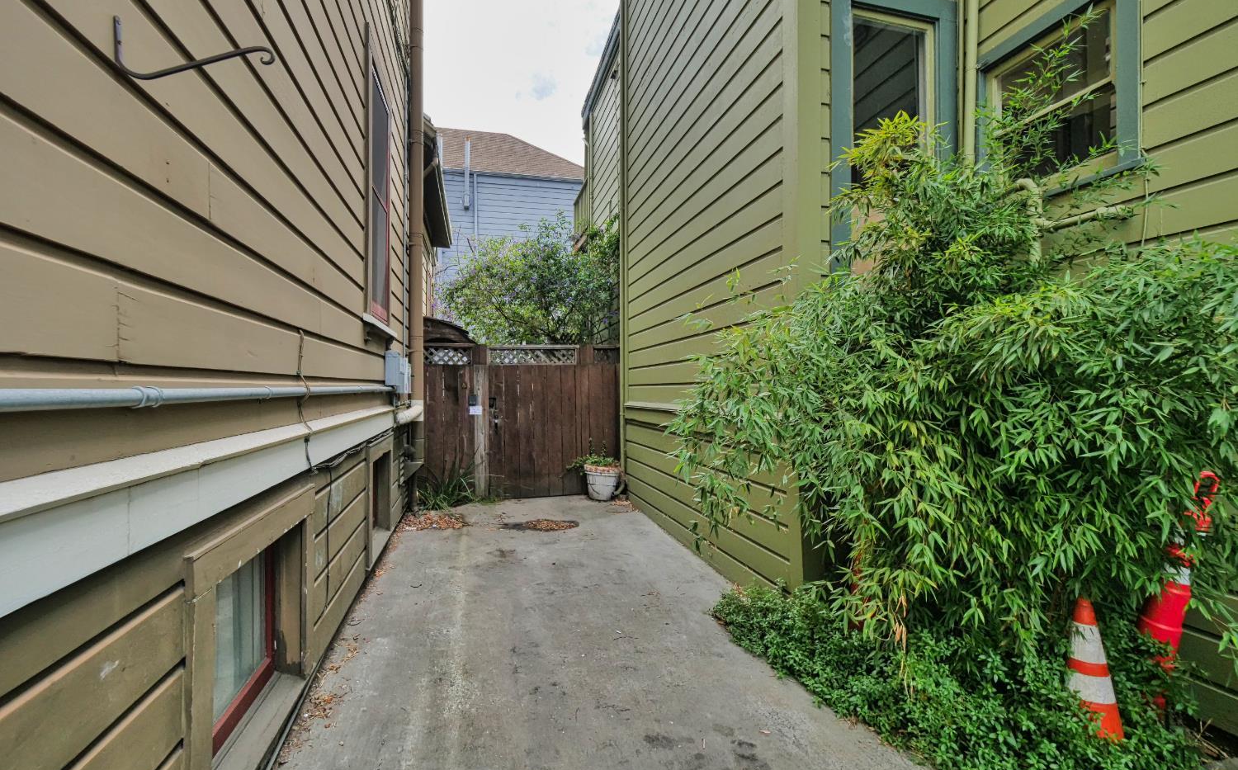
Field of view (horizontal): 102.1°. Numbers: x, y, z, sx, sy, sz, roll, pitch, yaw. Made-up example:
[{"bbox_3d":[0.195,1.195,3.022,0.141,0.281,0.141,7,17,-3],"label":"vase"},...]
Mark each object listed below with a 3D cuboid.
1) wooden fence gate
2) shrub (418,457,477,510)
[{"bbox_3d":[-1.125,0.447,6.110,2.370,1.880,0.120,0,0,-15],"label":"wooden fence gate"},{"bbox_3d":[-1.930,1.065,5.620,0.620,0.560,0.480,0,0,-15],"label":"shrub"}]

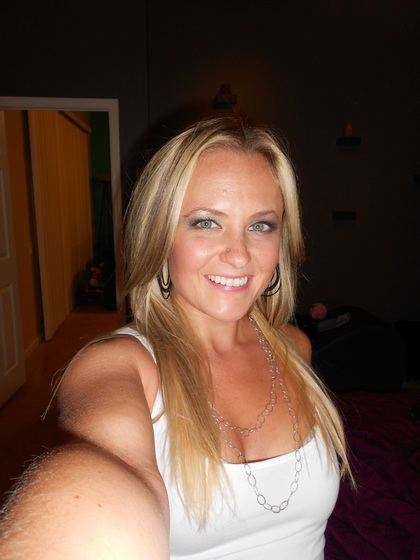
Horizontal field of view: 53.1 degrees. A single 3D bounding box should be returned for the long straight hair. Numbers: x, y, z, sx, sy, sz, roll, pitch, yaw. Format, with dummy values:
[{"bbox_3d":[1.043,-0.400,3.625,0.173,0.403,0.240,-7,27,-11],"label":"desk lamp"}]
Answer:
[{"bbox_3d":[0.027,0.040,0.600,0.275,0.495,0.250,-1,10,-14],"label":"long straight hair"}]

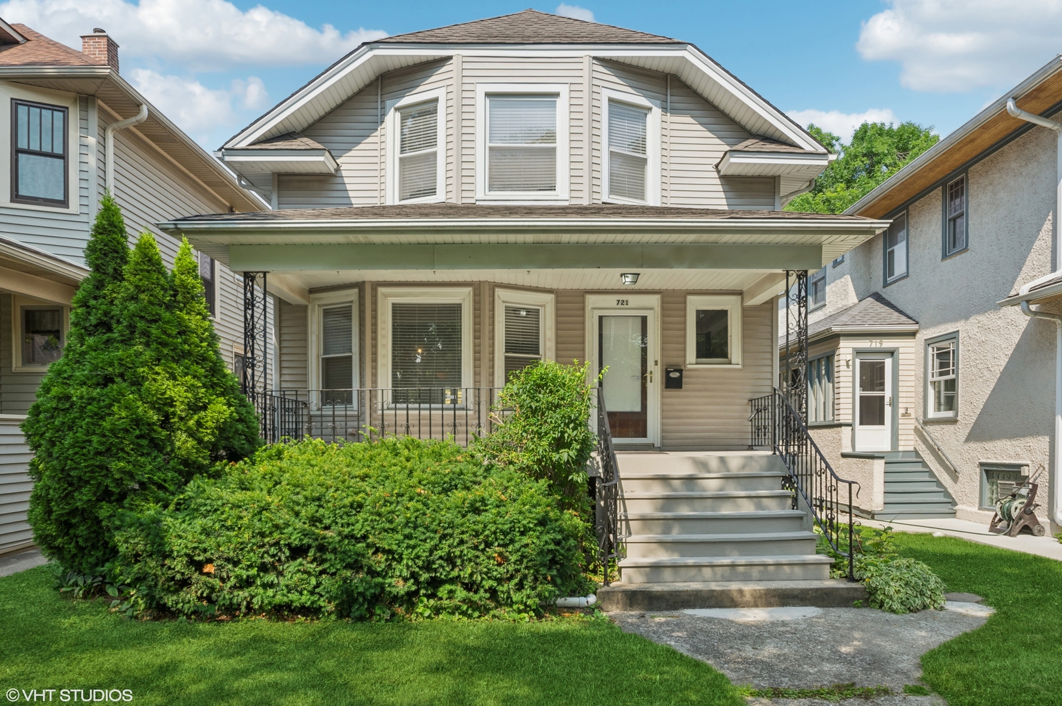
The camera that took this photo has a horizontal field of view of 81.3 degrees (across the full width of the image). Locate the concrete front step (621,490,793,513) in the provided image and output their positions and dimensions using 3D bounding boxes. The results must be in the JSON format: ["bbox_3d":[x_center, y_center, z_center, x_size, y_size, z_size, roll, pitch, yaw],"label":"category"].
[{"bbox_3d":[1.954,1.681,7.040,2.010,0.205,0.310,0,-4,0],"label":"concrete front step"}]

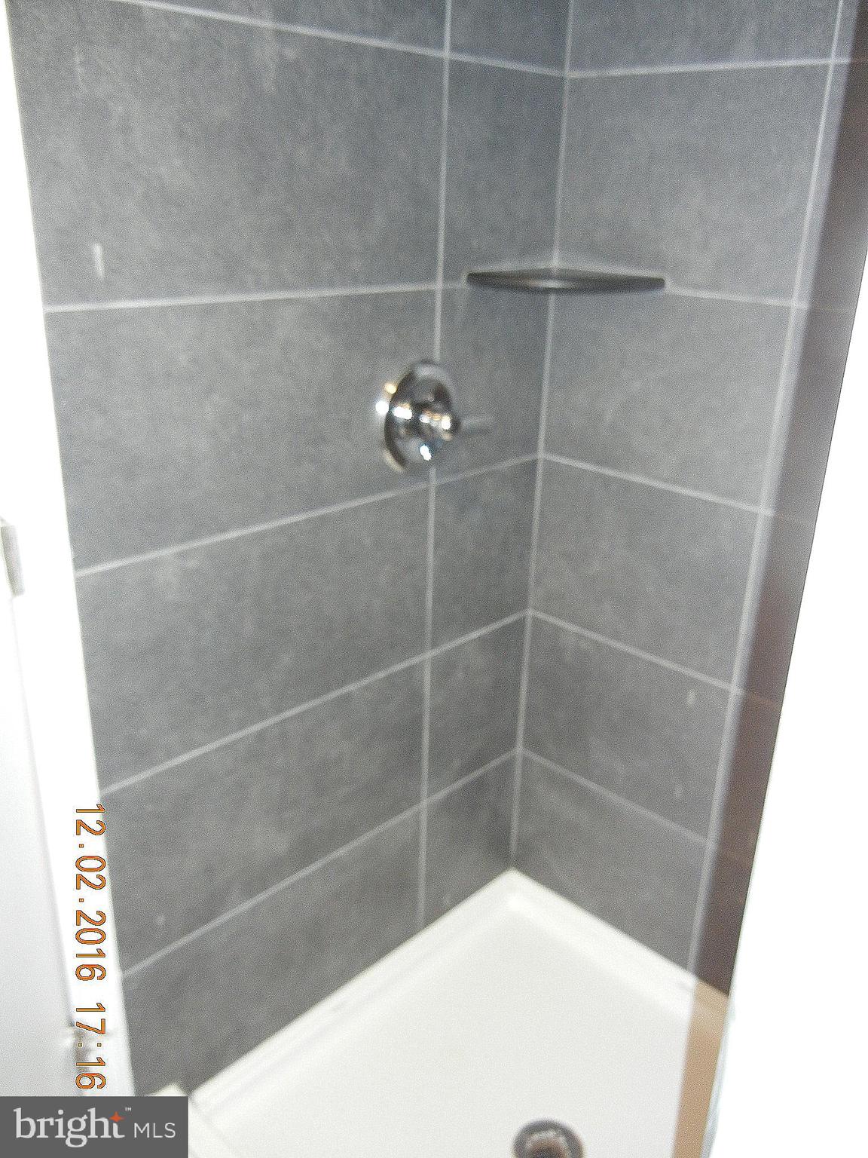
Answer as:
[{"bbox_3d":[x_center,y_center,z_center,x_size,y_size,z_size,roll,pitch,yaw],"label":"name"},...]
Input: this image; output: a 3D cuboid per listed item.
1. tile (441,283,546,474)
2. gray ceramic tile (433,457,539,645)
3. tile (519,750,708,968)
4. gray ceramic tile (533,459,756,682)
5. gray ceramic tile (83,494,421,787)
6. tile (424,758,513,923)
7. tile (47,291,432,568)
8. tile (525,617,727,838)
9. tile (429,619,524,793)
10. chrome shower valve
[{"bbox_3d":[0.097,-0.333,1.657,0.010,0.302,0.273,21,29,40],"label":"tile"},{"bbox_3d":[0.088,-0.047,1.759,0.010,0.301,0.273,21,28,39],"label":"gray ceramic tile"},{"bbox_3d":[0.326,0.535,1.937,0.421,0.280,0.010,21,28,39],"label":"tile"},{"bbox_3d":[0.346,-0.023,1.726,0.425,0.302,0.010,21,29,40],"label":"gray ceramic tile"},{"bbox_3d":[-0.222,0.061,1.468,0.010,0.302,0.611,21,29,40],"label":"gray ceramic tile"},{"bbox_3d":[0.072,0.513,1.991,0.010,0.283,0.273,21,29,40],"label":"tile"},{"bbox_3d":[-0.210,-0.223,1.344,0.010,0.301,0.610,21,28,39],"label":"tile"},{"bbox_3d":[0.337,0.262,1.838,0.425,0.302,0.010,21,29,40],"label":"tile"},{"bbox_3d":[0.079,0.237,1.870,0.010,0.301,0.273,21,28,39],"label":"tile"},{"bbox_3d":[0.013,-0.241,1.521,0.080,0.164,0.180,21,28,39],"label":"chrome shower valve"}]

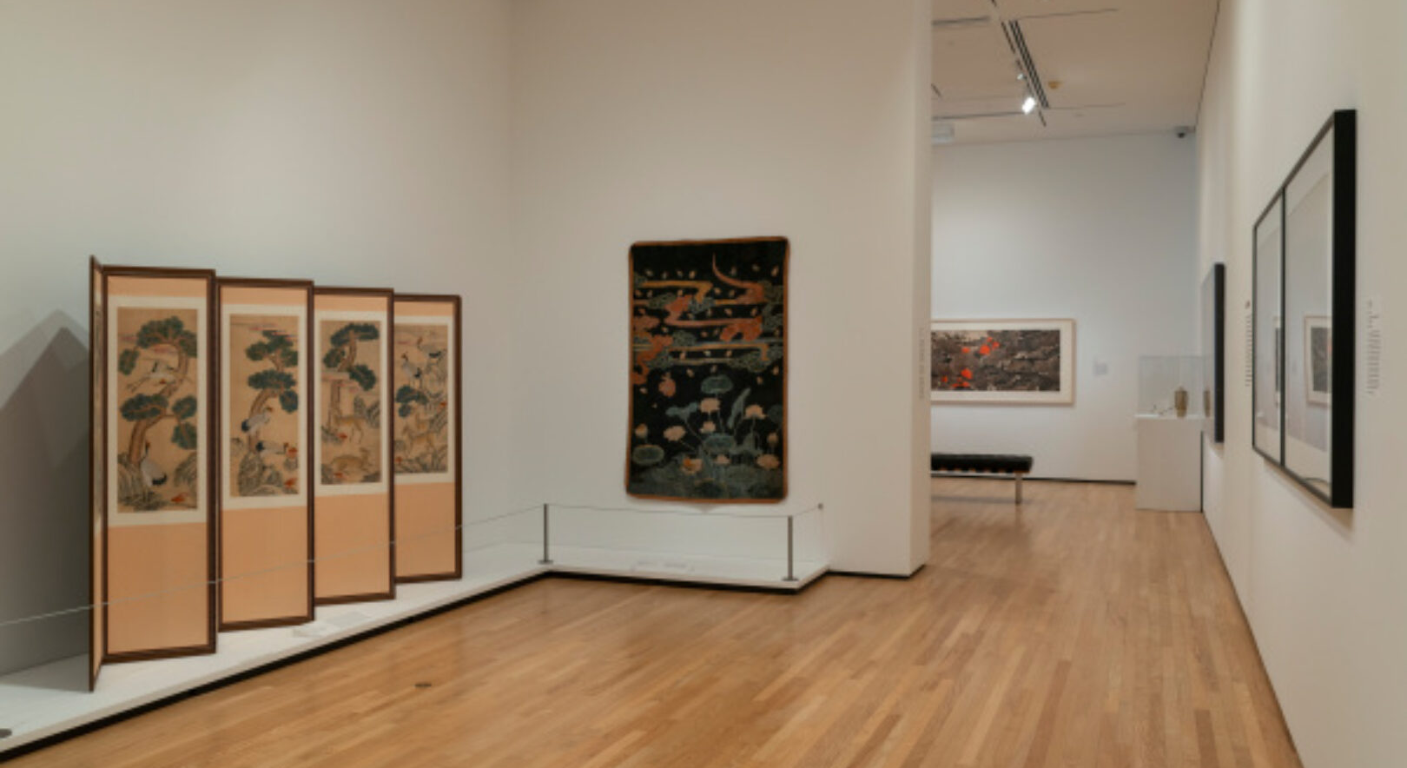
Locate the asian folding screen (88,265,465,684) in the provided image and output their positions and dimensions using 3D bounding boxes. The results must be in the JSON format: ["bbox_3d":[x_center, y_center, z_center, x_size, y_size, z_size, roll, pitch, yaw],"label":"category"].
[{"bbox_3d":[-2.051,0.345,6.277,0.360,1.700,2.920,0,1,20],"label":"asian folding screen"}]

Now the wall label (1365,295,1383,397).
[{"bbox_3d":[1.590,-0.087,2.973,0.010,0.240,0.215,0,1,20],"label":"wall label"}]

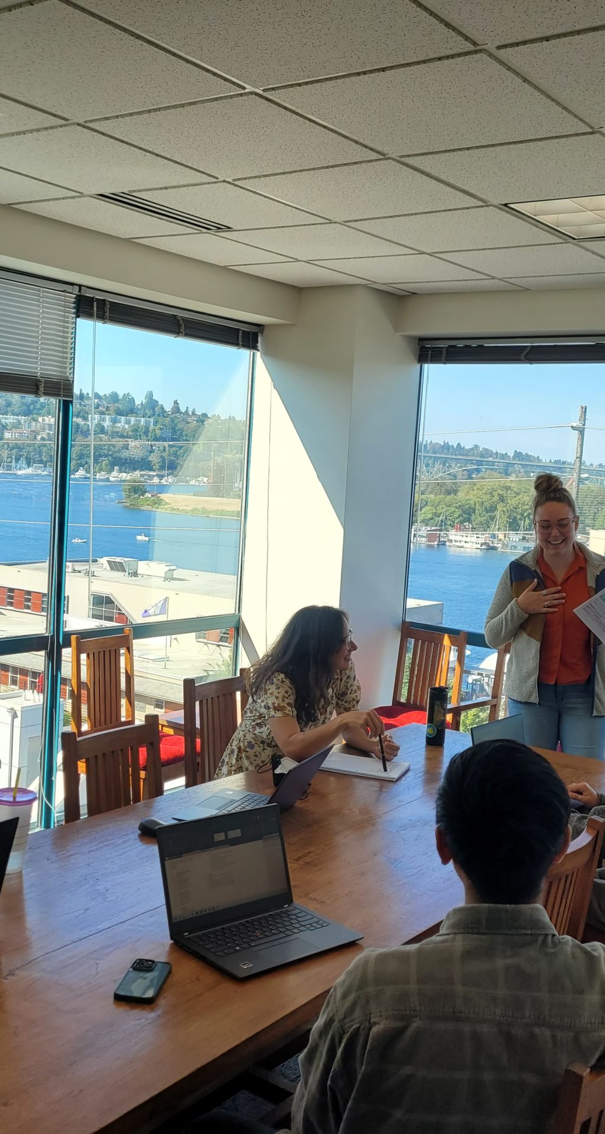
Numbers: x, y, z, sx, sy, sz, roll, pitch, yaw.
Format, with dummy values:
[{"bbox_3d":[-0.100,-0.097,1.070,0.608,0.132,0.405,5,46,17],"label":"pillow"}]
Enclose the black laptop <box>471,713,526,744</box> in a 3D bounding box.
[{"bbox_3d":[0.713,0.588,3.503,0.265,0.200,0.310,8,7,40],"label":"black laptop"}]

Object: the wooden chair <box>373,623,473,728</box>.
[{"bbox_3d":[0.461,0.798,5.349,0.460,0.950,0.520,7,6,36],"label":"wooden chair"}]

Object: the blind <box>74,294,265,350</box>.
[{"bbox_3d":[-0.576,-1.121,5.226,0.050,0.115,1.200,7,6,36],"label":"blind"}]

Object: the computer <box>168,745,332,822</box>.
[{"bbox_3d":[-0.123,0.579,3.043,0.325,0.196,0.315,6,6,22],"label":"computer"}]

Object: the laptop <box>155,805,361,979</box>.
[{"bbox_3d":[-0.083,0.647,2.289,0.324,0.222,0.283,-1,7,-43],"label":"laptop"}]

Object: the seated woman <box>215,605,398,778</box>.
[{"bbox_3d":[-0.006,0.738,3.850,0.680,1.220,0.500,7,6,36],"label":"seated woman"}]

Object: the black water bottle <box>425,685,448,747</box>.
[{"bbox_3d":[0.484,0.521,4.029,0.069,0.210,0.069,7,6,36],"label":"black water bottle"}]

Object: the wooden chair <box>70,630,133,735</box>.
[{"bbox_3d":[-0.695,0.781,4.721,0.520,0.950,0.460,7,6,36],"label":"wooden chair"}]

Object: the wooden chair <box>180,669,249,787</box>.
[{"bbox_3d":[-0.134,0.885,3.939,0.520,0.950,0.460,7,6,36],"label":"wooden chair"}]

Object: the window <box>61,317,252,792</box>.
[{"bbox_3d":[-0.666,-0.004,5.367,0.080,2.240,1.170,7,6,36],"label":"window"}]

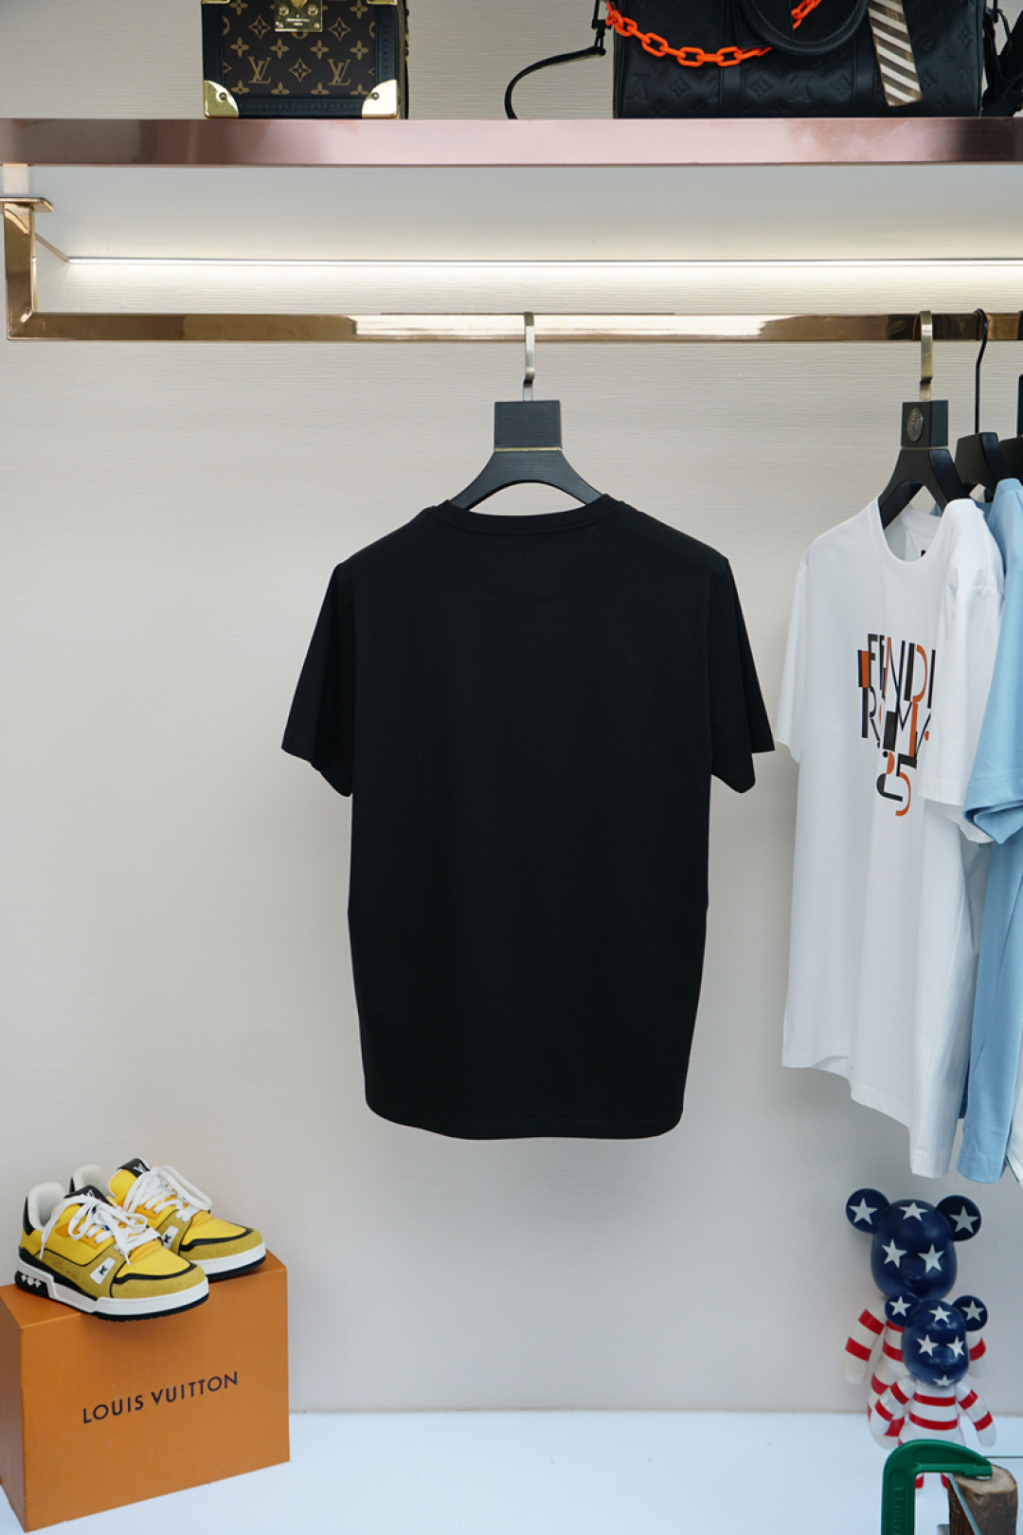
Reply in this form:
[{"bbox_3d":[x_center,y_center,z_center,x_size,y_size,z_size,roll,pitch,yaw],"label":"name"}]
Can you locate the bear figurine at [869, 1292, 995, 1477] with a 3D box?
[{"bbox_3d":[0.536,0.795,2.112,0.164,0.268,0.105,0,6,1],"label":"bear figurine"}]

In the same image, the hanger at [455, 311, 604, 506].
[{"bbox_3d":[0.018,-0.365,1.857,0.420,0.275,0.055,1,6,12],"label":"hanger"}]

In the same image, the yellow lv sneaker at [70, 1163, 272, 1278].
[{"bbox_3d":[-0.464,0.590,2.207,0.285,0.123,0.110,2,6,13],"label":"yellow lv sneaker"}]

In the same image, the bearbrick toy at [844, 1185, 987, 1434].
[{"bbox_3d":[0.541,0.737,2.225,0.193,0.358,0.135,1,6,9],"label":"bearbrick toy"}]

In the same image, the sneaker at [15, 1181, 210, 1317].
[{"bbox_3d":[-0.508,0.602,2.093,0.285,0.123,0.110,3,7,25],"label":"sneaker"}]

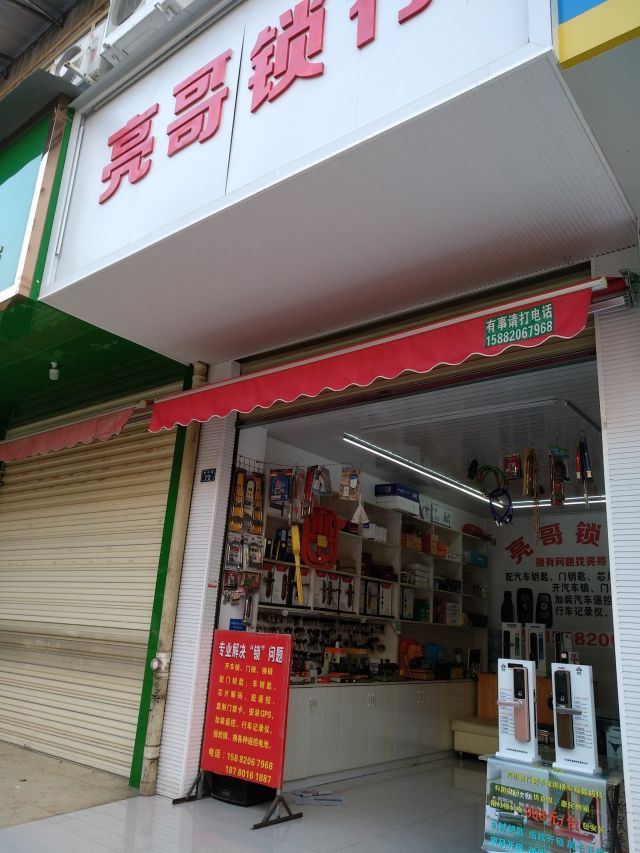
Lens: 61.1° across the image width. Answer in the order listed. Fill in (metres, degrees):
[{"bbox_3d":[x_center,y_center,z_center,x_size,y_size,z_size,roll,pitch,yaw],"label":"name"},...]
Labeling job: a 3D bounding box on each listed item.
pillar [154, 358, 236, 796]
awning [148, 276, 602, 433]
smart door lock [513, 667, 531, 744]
[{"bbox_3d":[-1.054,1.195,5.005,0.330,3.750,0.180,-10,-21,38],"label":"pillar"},{"bbox_3d":[0.062,-0.402,4.360,3.969,0.340,0.250,-10,-22,32],"label":"awning"},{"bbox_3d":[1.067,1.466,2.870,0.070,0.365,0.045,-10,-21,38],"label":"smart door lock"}]

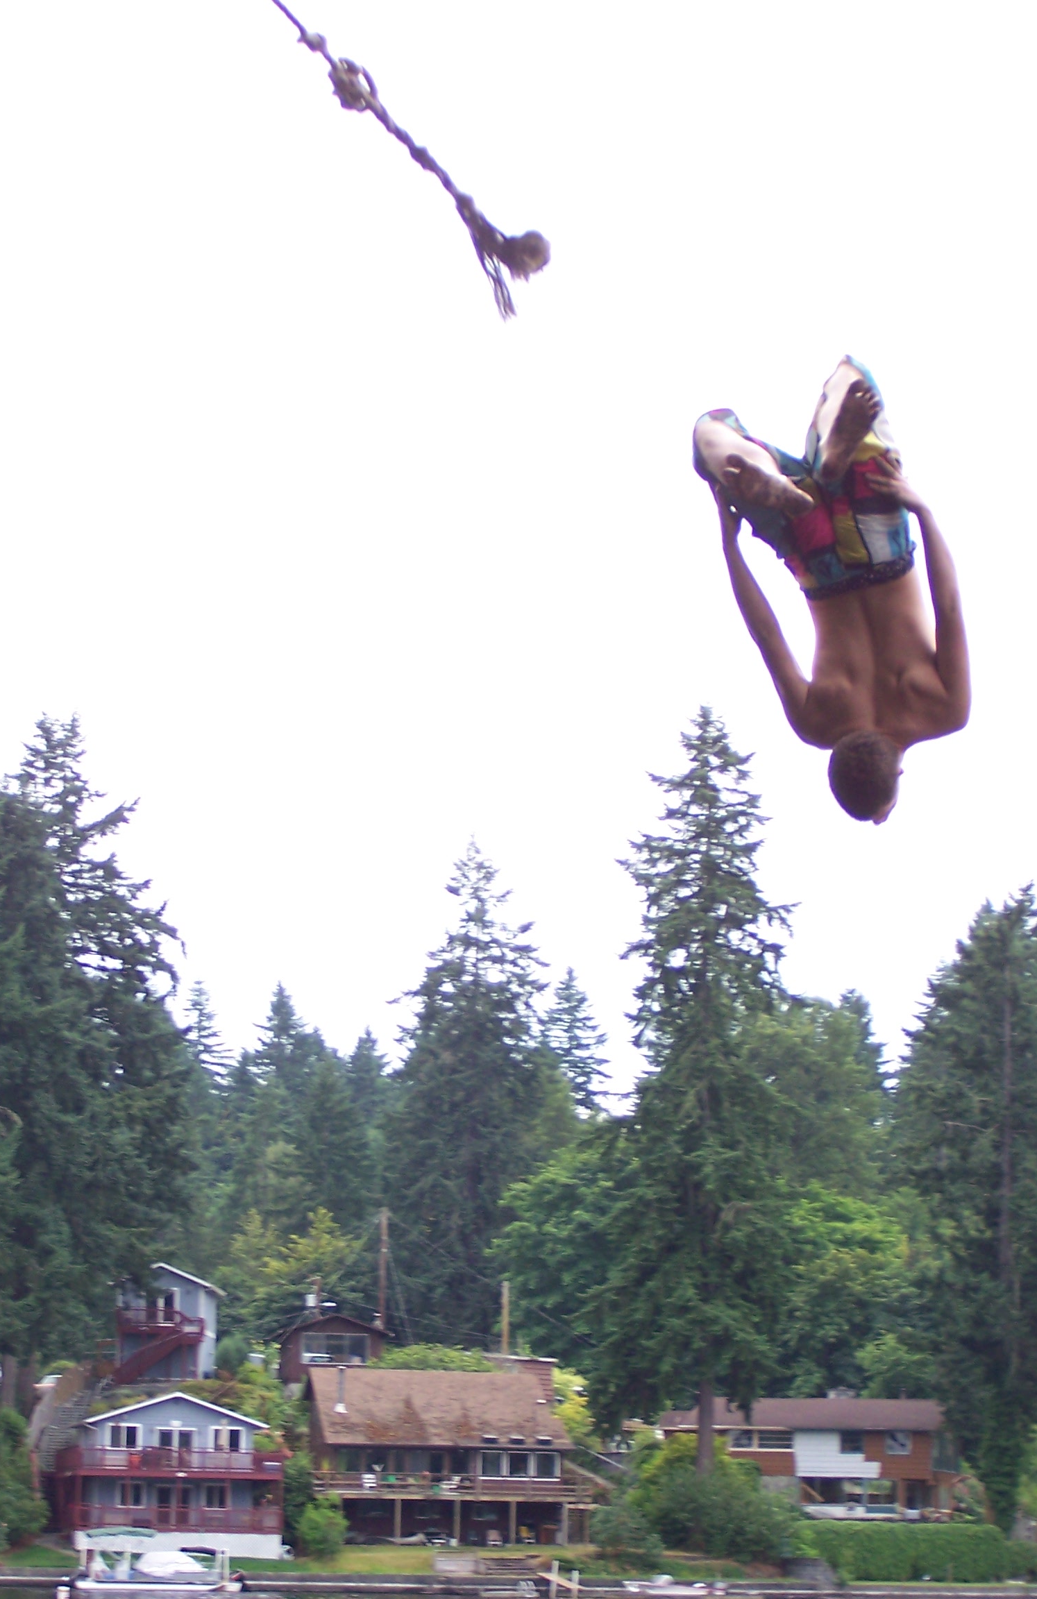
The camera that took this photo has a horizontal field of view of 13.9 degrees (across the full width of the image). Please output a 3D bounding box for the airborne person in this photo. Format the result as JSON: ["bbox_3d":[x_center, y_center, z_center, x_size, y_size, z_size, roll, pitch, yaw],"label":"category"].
[{"bbox_3d":[0.776,-0.516,10.500,0.660,1.120,0.660,-2,3,5],"label":"airborne person"}]

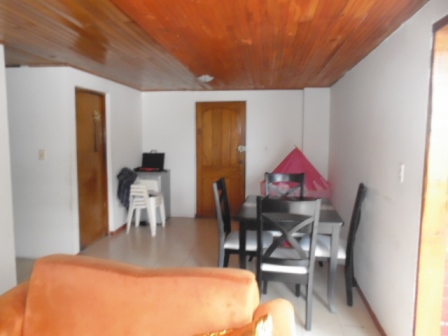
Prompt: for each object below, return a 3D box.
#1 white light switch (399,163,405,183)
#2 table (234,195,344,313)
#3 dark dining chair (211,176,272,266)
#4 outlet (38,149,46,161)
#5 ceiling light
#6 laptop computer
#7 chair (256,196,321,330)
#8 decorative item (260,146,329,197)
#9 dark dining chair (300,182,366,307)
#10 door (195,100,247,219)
[{"bbox_3d":[1.132,0.032,2.148,0.014,0.119,0.076,1,5,9],"label":"white light switch"},{"bbox_3d":[0.602,0.753,3.238,0.869,0.747,1.040,1,5,10],"label":"table"},{"bbox_3d":[0.212,0.623,3.245,0.576,1.000,0.444,2,5,13],"label":"dark dining chair"},{"bbox_3d":[-2.064,-0.146,3.822,0.079,0.121,0.014,1,5,9],"label":"outlet"},{"bbox_3d":[-0.241,-1.169,4.445,0.232,0.071,0.232,1,5,9],"label":"ceiling light"},{"bbox_3d":[-1.209,-0.104,5.695,0.389,0.273,0.283,1,5,1],"label":"laptop computer"},{"bbox_3d":[0.491,0.676,2.684,0.444,1.000,0.586,1,5,8],"label":"chair"},{"bbox_3d":[1.026,0.342,5.003,0.960,1.252,0.960,1,5,9],"label":"decorative item"},{"bbox_3d":[0.943,0.648,3.033,0.576,1.000,0.444,2,5,18],"label":"dark dining chair"},{"bbox_3d":[-0.043,-0.125,5.802,0.869,2.020,0.071,1,5,9],"label":"door"}]

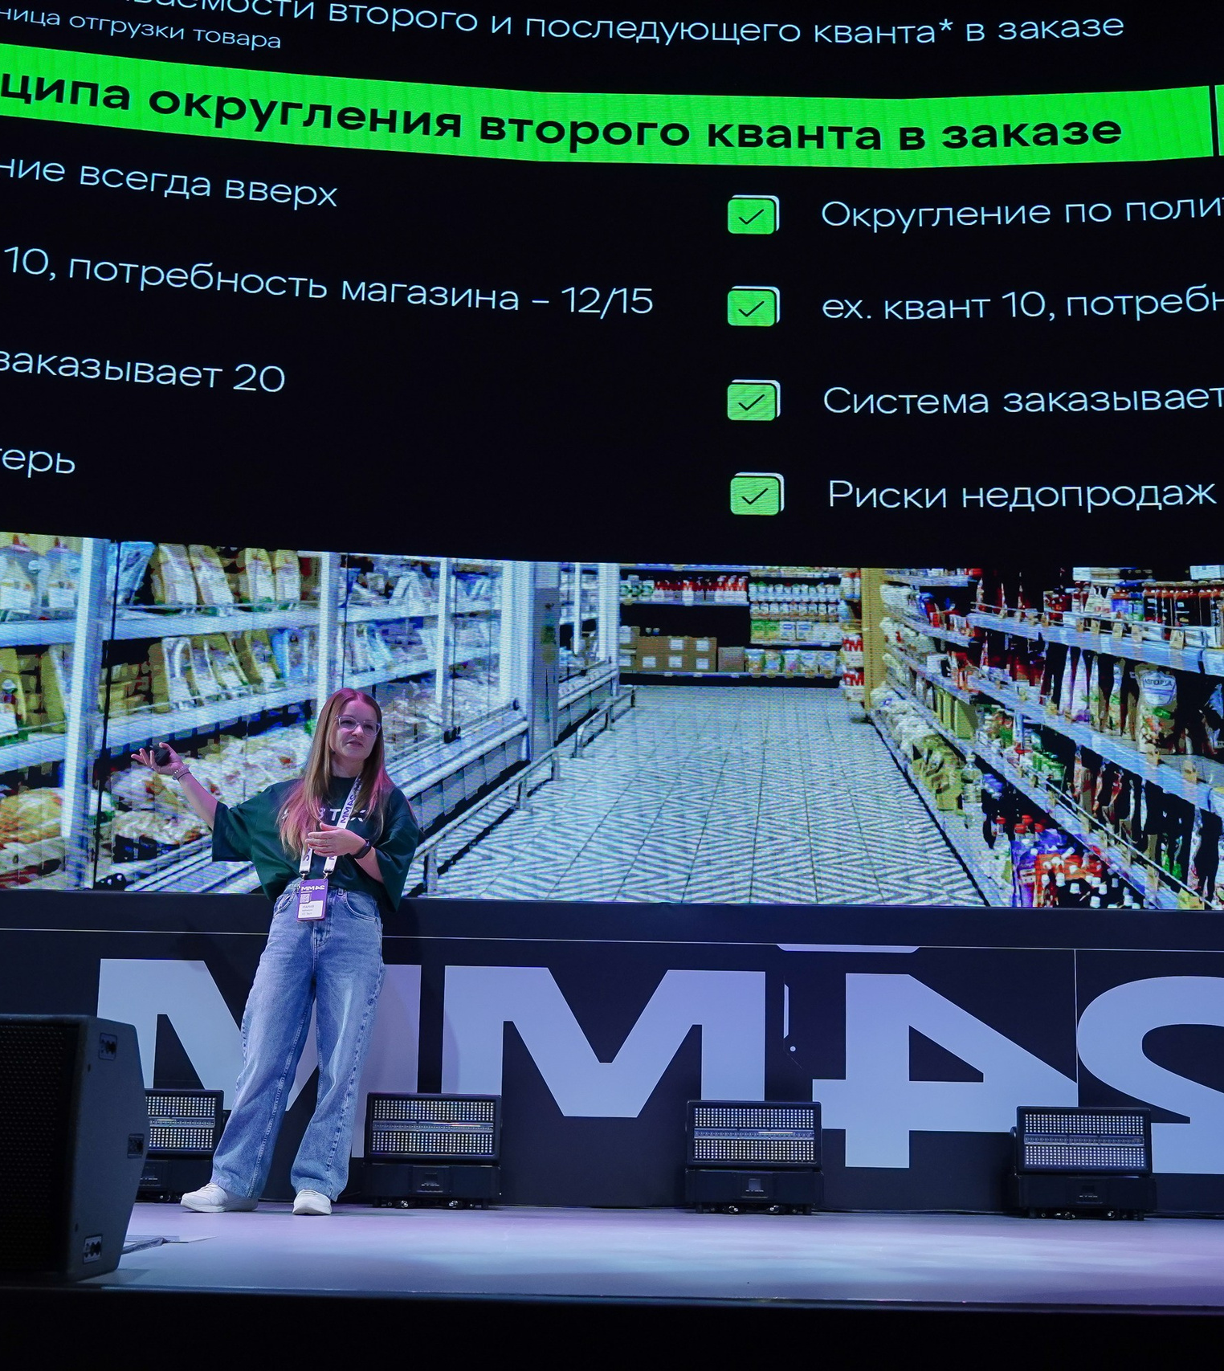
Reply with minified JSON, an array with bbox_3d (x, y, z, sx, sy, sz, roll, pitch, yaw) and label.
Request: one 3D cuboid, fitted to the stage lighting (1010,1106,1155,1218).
[{"bbox_3d":[1.600,1.602,5.000,0.445,0.345,0.210,1,-11,0],"label":"stage lighting"}]

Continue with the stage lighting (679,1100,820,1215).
[{"bbox_3d":[0.478,1.585,5.000,0.445,0.345,0.210,1,-11,0],"label":"stage lighting"}]

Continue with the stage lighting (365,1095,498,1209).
[{"bbox_3d":[-0.607,1.563,5.000,0.445,0.345,0.210,1,-11,0],"label":"stage lighting"}]

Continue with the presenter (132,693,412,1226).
[{"bbox_3d":[-1.100,0.848,4.880,0.900,1.660,0.470,2,-11,-7],"label":"presenter"}]

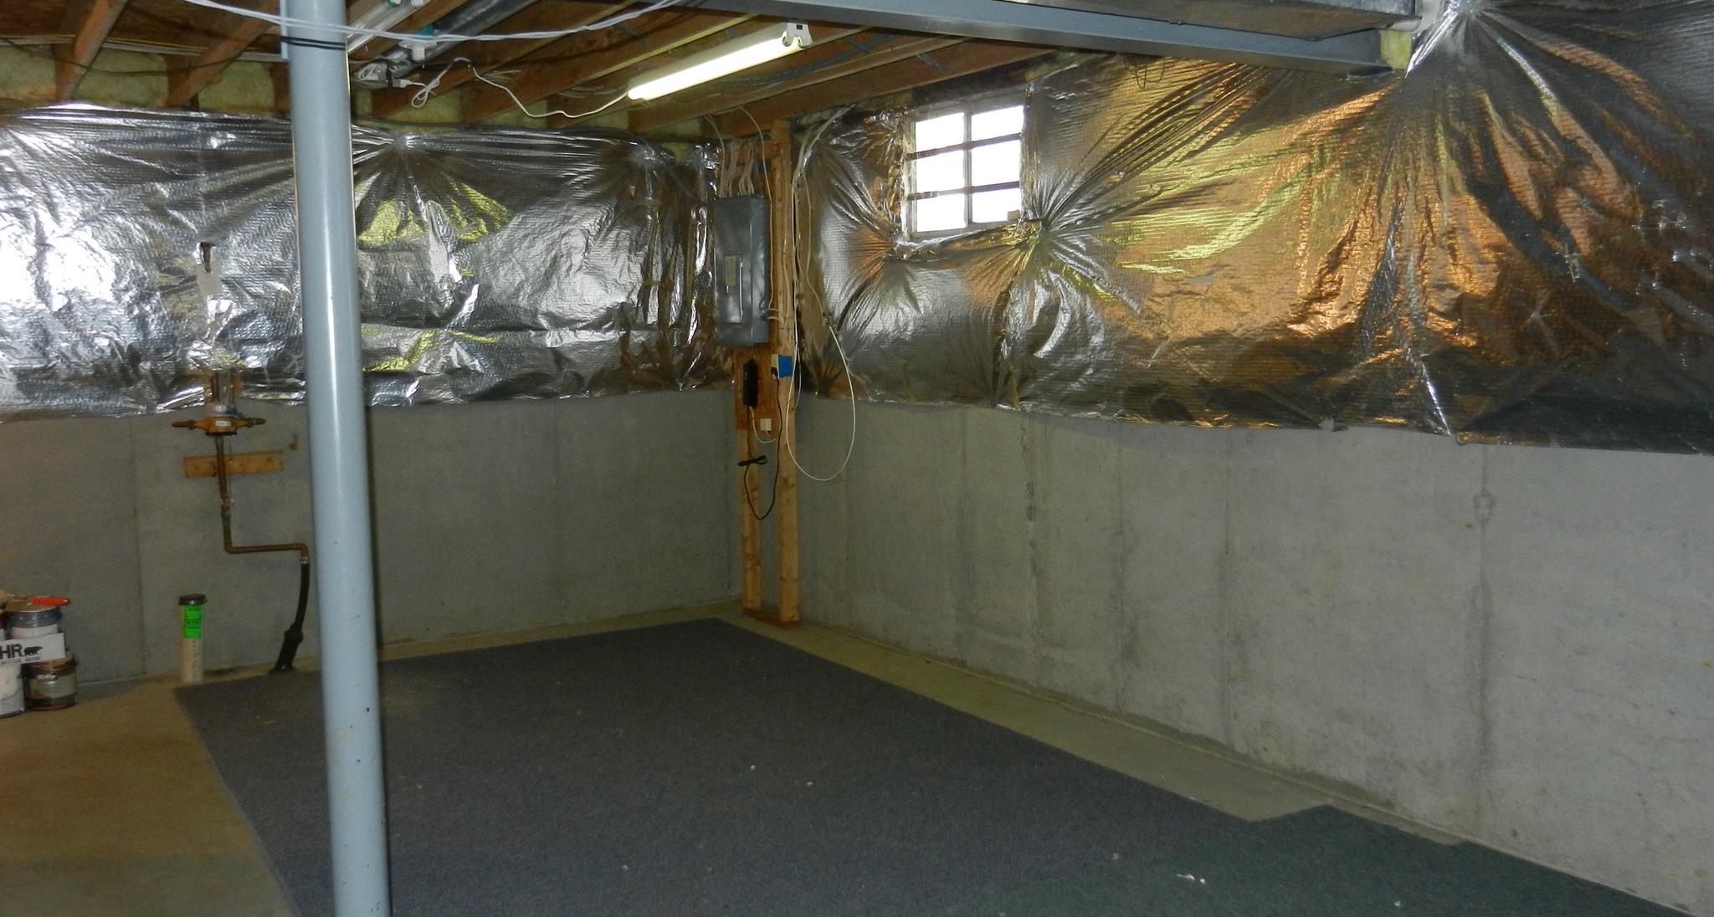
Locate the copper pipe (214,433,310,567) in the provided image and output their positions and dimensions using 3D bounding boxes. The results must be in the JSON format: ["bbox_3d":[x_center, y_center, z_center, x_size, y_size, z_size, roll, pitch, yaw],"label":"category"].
[{"bbox_3d":[-2.616,0.182,6.321,0.370,0.600,0.110,-5,7,-32],"label":"copper pipe"}]

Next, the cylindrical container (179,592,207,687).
[{"bbox_3d":[-2.812,0.762,6.077,0.096,0.373,0.096,-5,7,-32],"label":"cylindrical container"}]

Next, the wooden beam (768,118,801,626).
[{"bbox_3d":[-0.344,-0.392,6.840,0.089,2.385,0.040,-5,7,-32],"label":"wooden beam"}]

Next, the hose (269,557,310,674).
[{"bbox_3d":[-2.492,0.687,6.293,0.180,0.467,0.170,-5,7,-32],"label":"hose"}]

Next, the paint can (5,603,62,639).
[{"bbox_3d":[-3.262,0.699,5.686,0.177,0.195,0.177,-5,7,-32],"label":"paint can"}]

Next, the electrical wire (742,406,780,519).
[{"bbox_3d":[-0.475,0.013,6.908,0.055,0.540,0.360,-5,7,-32],"label":"electrical wire"}]

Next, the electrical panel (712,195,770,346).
[{"bbox_3d":[-0.552,-0.881,6.847,0.105,0.685,0.370,-5,7,-32],"label":"electrical panel"}]

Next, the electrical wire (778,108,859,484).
[{"bbox_3d":[-0.172,-0.713,6.634,0.150,1.710,0.470,-5,7,-32],"label":"electrical wire"}]

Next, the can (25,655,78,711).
[{"bbox_3d":[-3.226,0.898,5.744,0.172,0.187,0.175,-5,7,-32],"label":"can"}]

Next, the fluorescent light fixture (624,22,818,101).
[{"bbox_3d":[-0.505,-1.340,4.914,0.110,0.085,1.245,-5,7,-32],"label":"fluorescent light fixture"}]

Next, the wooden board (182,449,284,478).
[{"bbox_3d":[-2.739,0.028,6.321,0.406,0.086,0.035,-5,7,-32],"label":"wooden board"}]

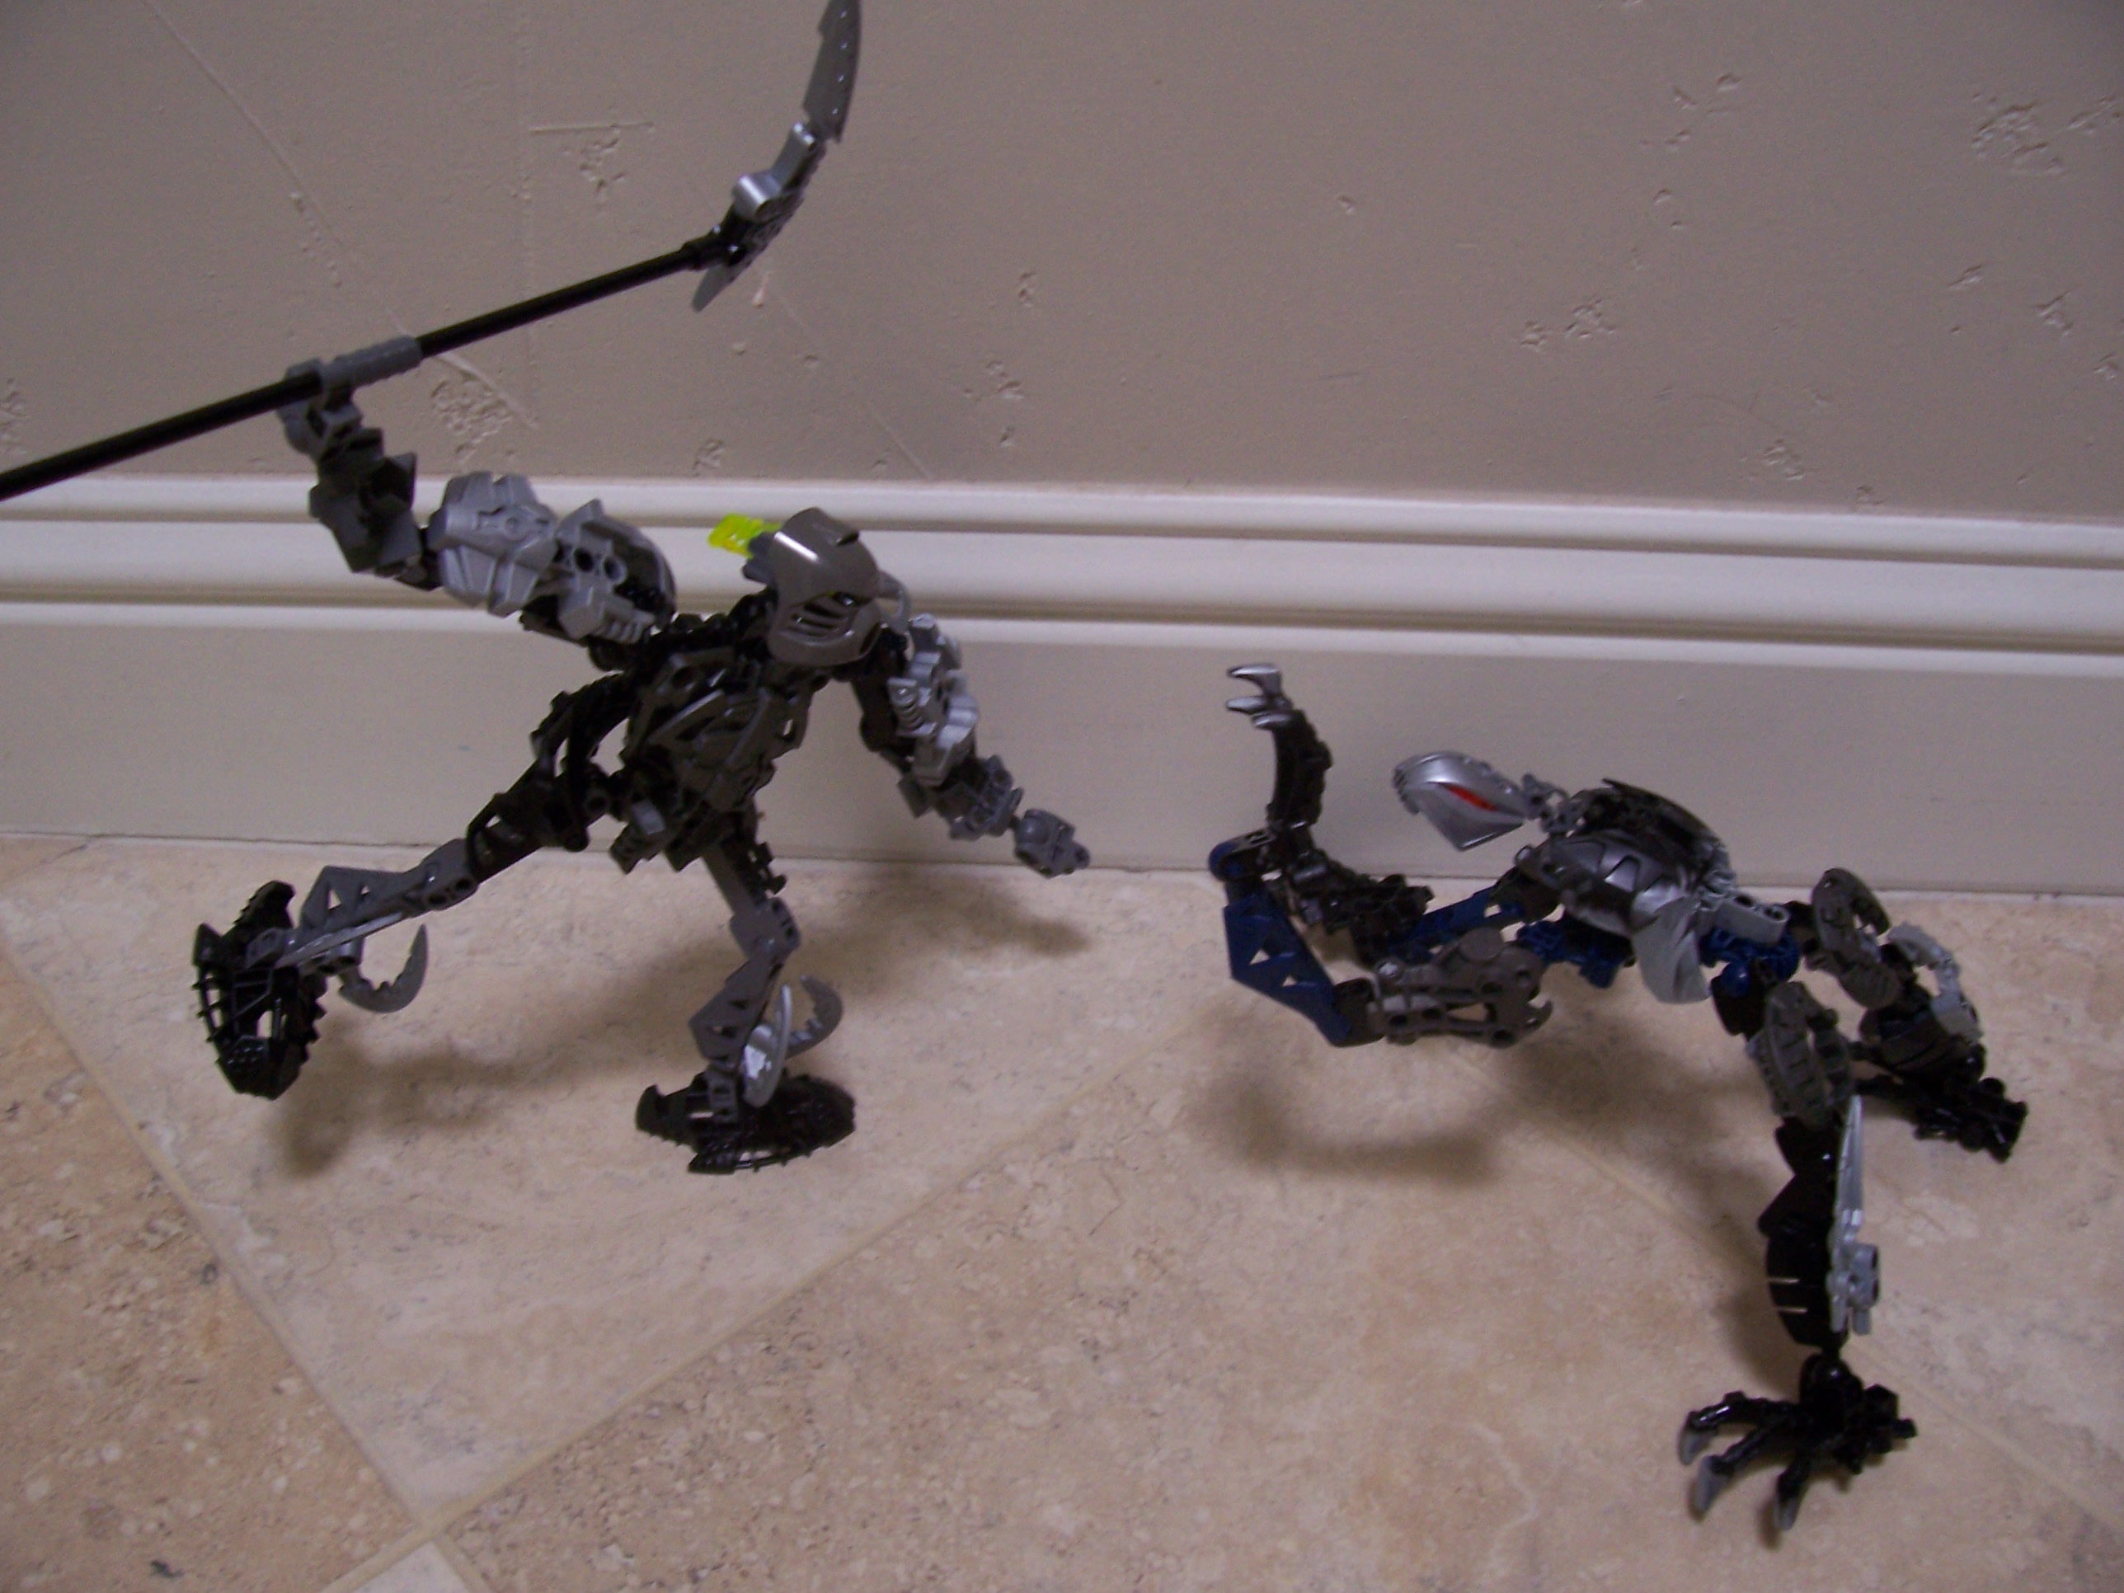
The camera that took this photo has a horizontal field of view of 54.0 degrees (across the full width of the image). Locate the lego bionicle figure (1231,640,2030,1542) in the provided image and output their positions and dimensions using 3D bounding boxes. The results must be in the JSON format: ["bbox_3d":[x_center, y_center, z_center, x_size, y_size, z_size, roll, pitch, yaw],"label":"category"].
[{"bbox_3d":[0.159,0.040,0.528,0.248,0.190,0.208,1,40,0],"label":"lego bionicle figure"}]

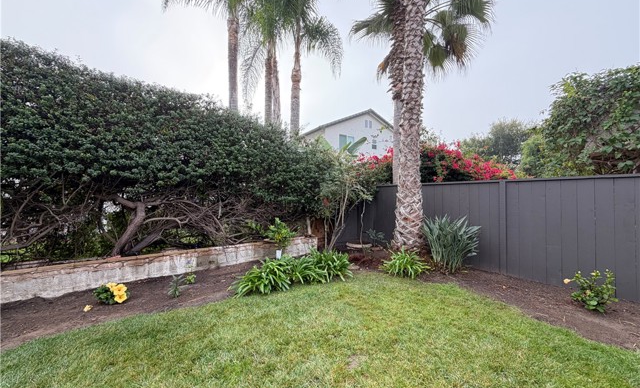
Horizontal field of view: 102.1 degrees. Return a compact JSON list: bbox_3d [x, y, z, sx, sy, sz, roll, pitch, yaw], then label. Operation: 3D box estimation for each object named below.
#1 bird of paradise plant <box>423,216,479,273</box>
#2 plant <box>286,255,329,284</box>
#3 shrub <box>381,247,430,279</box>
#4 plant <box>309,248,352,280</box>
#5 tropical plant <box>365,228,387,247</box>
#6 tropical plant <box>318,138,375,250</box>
[{"bbox_3d":[2.560,0.950,5.050,0.920,1.070,1.020,0,0,-39],"label":"bird of paradise plant"},{"bbox_3d":[-0.220,1.270,4.550,0.720,0.460,0.700,0,0,0],"label":"plant"},{"bbox_3d":[1.610,1.250,4.880,0.880,0.500,0.820,0,0,0],"label":"shrub"},{"bbox_3d":[0.190,1.250,4.720,0.780,0.500,0.740,0,0,0],"label":"plant"},{"bbox_3d":[1.420,1.120,6.600,0.540,0.480,0.500,0,0,0],"label":"tropical plant"},{"bbox_3d":[0.655,0.040,6.400,1.350,2.800,1.200,0,0,0],"label":"tropical plant"}]

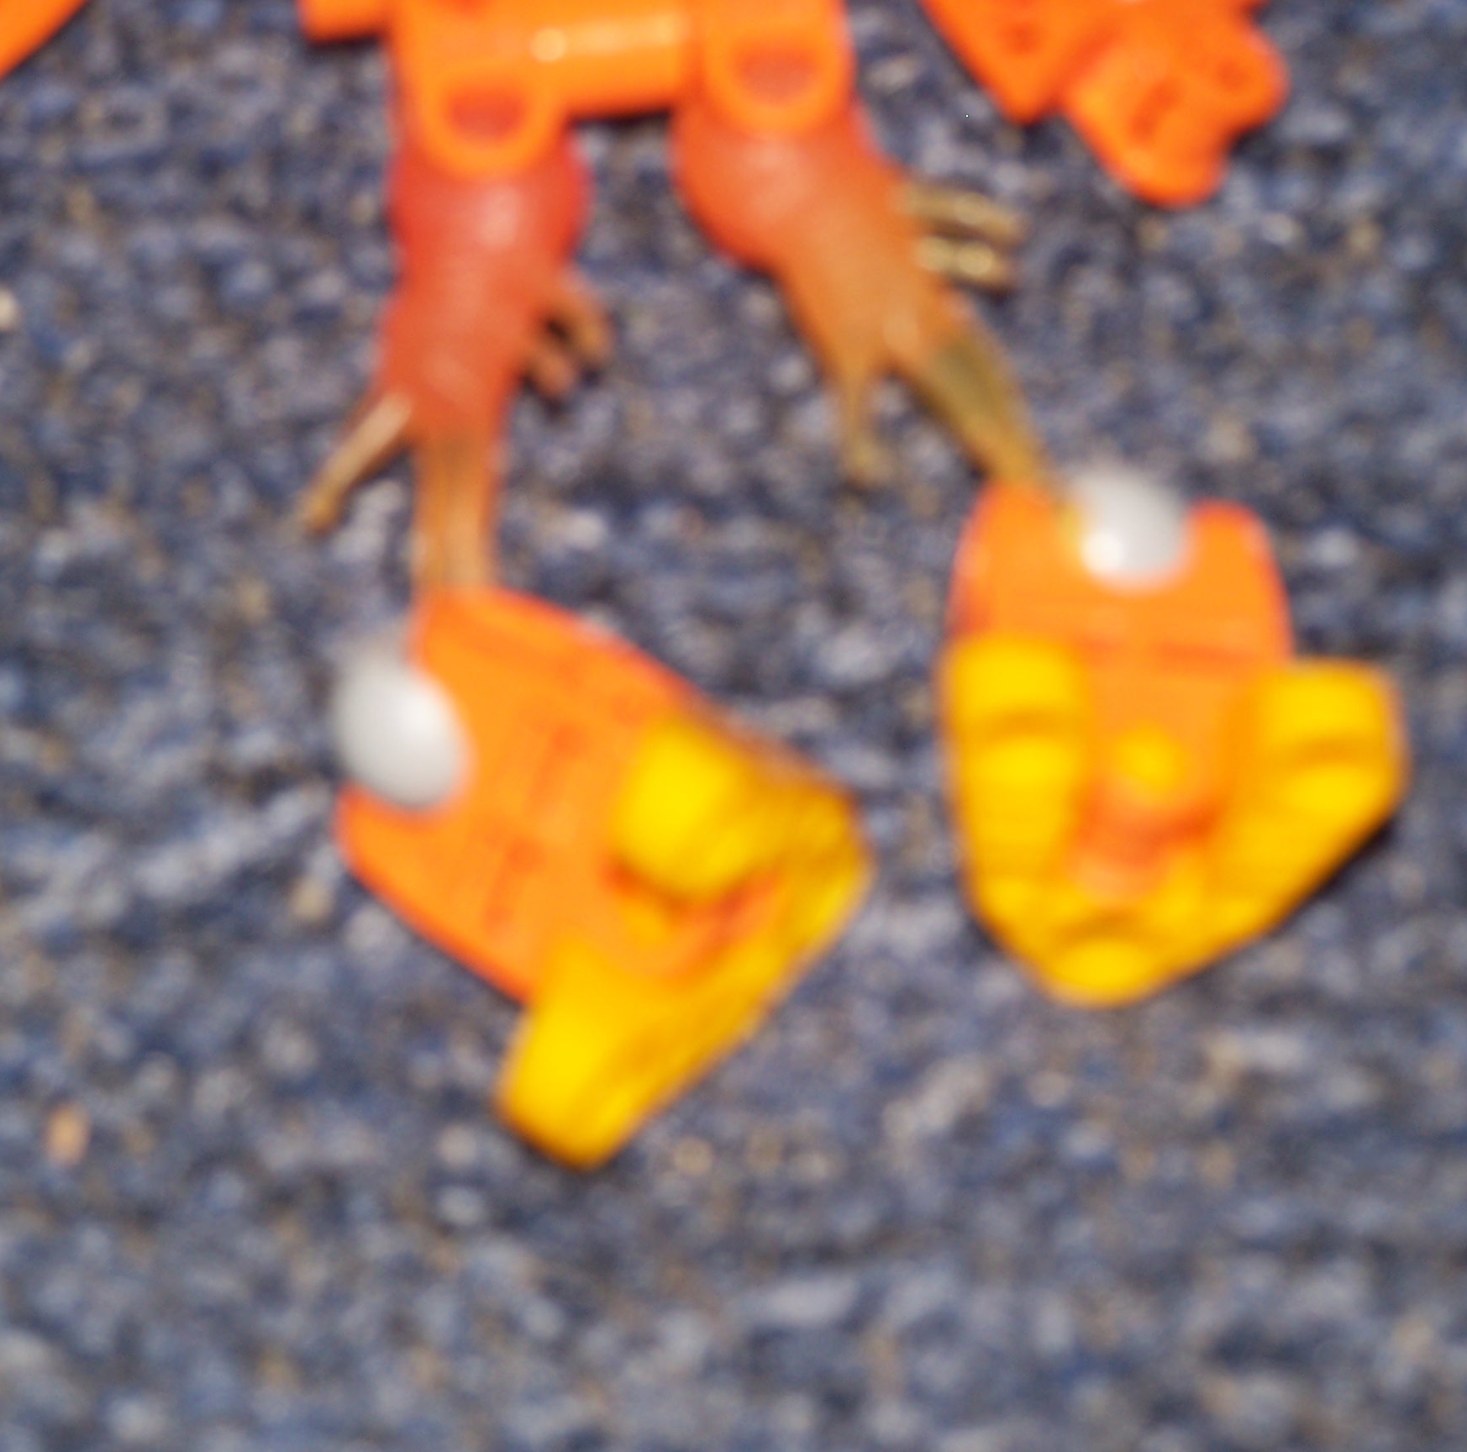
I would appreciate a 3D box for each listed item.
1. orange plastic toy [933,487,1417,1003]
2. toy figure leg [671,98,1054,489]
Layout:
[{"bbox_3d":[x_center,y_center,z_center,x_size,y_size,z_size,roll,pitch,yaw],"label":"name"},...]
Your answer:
[{"bbox_3d":[0.025,0.001,0.450,0.025,0.013,0.027,6,60,3],"label":"orange plastic toy"},{"bbox_3d":[0.009,-0.027,0.466,0.017,0.011,0.033,-28,64,-15],"label":"toy figure leg"}]

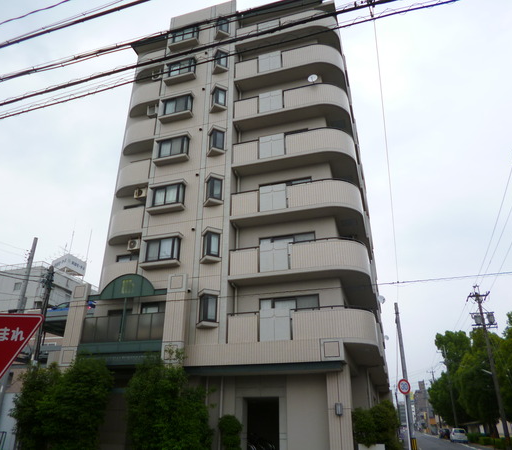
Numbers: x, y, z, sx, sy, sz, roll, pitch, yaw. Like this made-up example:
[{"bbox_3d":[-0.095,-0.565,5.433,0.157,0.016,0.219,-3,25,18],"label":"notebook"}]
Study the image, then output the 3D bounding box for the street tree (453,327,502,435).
[{"bbox_3d":[29.933,21.825,57.245,5.919,14.366,5.919,-8,-28,16],"label":"street tree"}]

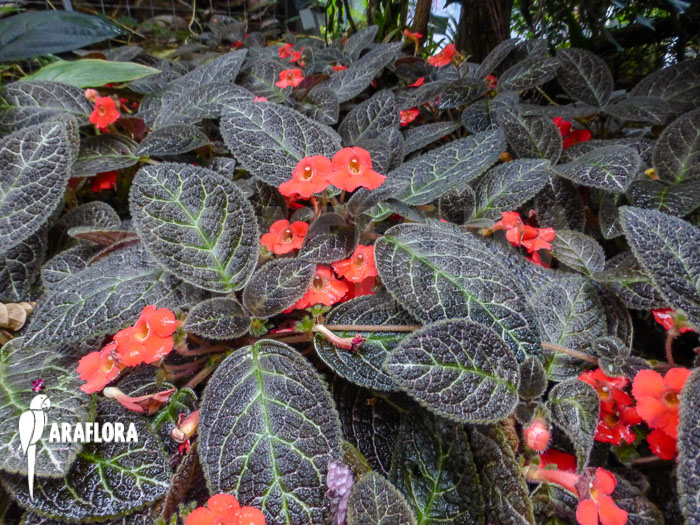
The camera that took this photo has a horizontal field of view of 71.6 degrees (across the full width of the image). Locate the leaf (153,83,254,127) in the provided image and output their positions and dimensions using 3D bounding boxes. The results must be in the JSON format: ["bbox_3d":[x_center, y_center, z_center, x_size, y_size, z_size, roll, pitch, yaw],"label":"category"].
[{"bbox_3d":[-0.146,-0.153,0.463,0.102,0.016,0.060,-27,51,-24],"label":"leaf"}]

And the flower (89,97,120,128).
[{"bbox_3d":[-0.225,-0.138,0.453,0.029,0.029,0.026,2,6,3],"label":"flower"}]

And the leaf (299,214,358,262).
[{"bbox_3d":[-0.012,-0.012,0.250,0.037,0.008,0.028,-38,67,-20],"label":"leaf"}]

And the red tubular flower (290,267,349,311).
[{"bbox_3d":[-0.018,0.015,0.270,0.030,0.023,0.019,4,13,6],"label":"red tubular flower"}]

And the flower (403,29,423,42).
[{"bbox_3d":[0.097,-0.340,0.740,0.030,0.022,0.028,-18,3,10],"label":"flower"}]

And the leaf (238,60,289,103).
[{"bbox_3d":[-0.087,-0.181,0.486,0.040,0.010,0.076,-31,60,-29],"label":"leaf"}]

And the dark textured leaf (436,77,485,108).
[{"bbox_3d":[0.114,-0.174,0.503,0.072,0.013,0.042,-32,49,-22],"label":"dark textured leaf"}]

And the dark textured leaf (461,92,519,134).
[{"bbox_3d":[0.131,-0.136,0.451,0.055,0.013,0.074,5,52,4],"label":"dark textured leaf"}]

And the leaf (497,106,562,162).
[{"bbox_3d":[0.151,-0.112,0.412,0.054,0.014,0.076,-18,59,-15],"label":"leaf"}]

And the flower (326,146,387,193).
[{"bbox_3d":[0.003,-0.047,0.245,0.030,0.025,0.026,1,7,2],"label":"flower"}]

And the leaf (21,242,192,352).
[{"bbox_3d":[-0.138,0.017,0.274,0.093,0.018,0.052,-29,57,-21],"label":"leaf"}]

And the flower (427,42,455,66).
[{"bbox_3d":[0.107,-0.232,0.554,0.030,0.024,0.031,-50,39,4],"label":"flower"}]

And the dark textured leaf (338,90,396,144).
[{"bbox_3d":[0.014,-0.111,0.370,0.048,0.011,0.070,21,59,25],"label":"dark textured leaf"}]

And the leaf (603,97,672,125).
[{"bbox_3d":[0.274,-0.145,0.464,0.054,0.010,0.039,26,49,30],"label":"leaf"}]

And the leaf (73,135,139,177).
[{"bbox_3d":[-0.186,-0.079,0.367,0.049,0.012,0.042,-11,42,-18],"label":"leaf"}]

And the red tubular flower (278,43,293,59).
[{"bbox_3d":[-0.112,-0.372,0.857,0.027,0.028,0.024,5,9,8],"label":"red tubular flower"}]

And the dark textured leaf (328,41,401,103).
[{"bbox_3d":[0.013,-0.184,0.470,0.051,0.014,0.107,32,62,28],"label":"dark textured leaf"}]

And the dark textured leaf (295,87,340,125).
[{"bbox_3d":[-0.030,-0.142,0.443,0.049,0.009,0.036,38,55,23],"label":"dark textured leaf"}]

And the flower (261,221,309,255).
[{"bbox_3d":[-0.040,-0.015,0.297,0.028,0.021,0.019,-2,9,-3],"label":"flower"}]

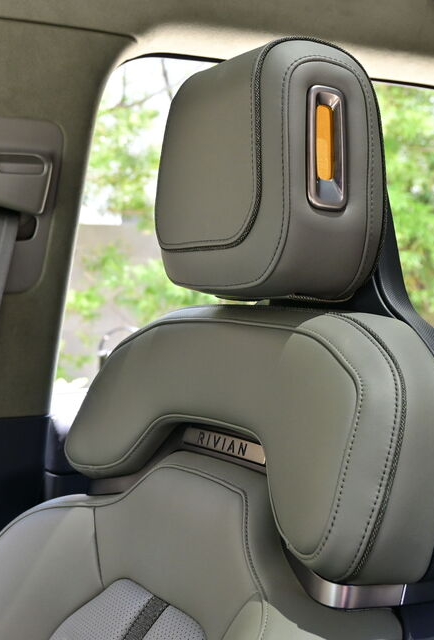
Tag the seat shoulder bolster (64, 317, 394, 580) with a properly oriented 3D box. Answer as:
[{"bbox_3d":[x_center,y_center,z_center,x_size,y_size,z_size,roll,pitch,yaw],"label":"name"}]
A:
[{"bbox_3d":[-0.002,0.090,0.929,0.105,0.172,0.490,10,-3,-29],"label":"seat shoulder bolster"}]

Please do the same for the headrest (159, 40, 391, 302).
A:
[{"bbox_3d":[0.036,-0.119,0.868,0.120,0.198,0.245,4,0,-29],"label":"headrest"}]

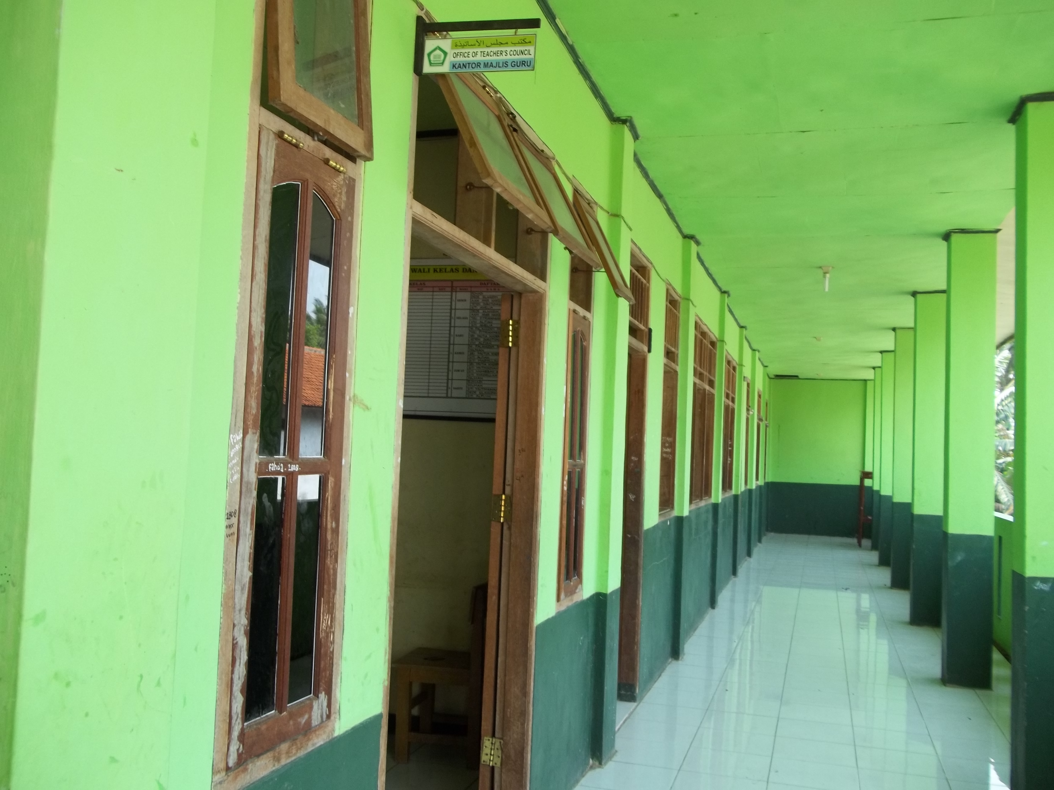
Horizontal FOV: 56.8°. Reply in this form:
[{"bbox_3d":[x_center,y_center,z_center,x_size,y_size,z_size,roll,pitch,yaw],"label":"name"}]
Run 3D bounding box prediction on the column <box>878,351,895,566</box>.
[{"bbox_3d":[5.245,0.903,14.007,0.285,3.090,0.275,1,-3,17],"label":"column"}]

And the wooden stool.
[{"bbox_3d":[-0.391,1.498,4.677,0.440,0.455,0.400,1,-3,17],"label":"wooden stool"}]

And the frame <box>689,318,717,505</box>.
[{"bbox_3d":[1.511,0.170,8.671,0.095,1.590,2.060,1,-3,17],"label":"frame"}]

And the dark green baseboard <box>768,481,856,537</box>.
[{"bbox_3d":[5.667,2.240,19.105,1.820,1.015,0.060,1,-3,17],"label":"dark green baseboard"}]

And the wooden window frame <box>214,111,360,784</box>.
[{"bbox_3d":[-0.502,0.092,2.009,0.075,1.270,0.450,1,-3,17],"label":"wooden window frame"}]

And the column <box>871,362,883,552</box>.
[{"bbox_3d":[6.003,1.066,16.444,0.285,3.090,0.275,1,-3,17],"label":"column"}]

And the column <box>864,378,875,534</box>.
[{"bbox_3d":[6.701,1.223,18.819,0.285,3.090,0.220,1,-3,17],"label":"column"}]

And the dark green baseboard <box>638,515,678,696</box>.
[{"bbox_3d":[0.858,1.364,6.517,0.045,1.018,1.320,1,-3,17],"label":"dark green baseboard"}]

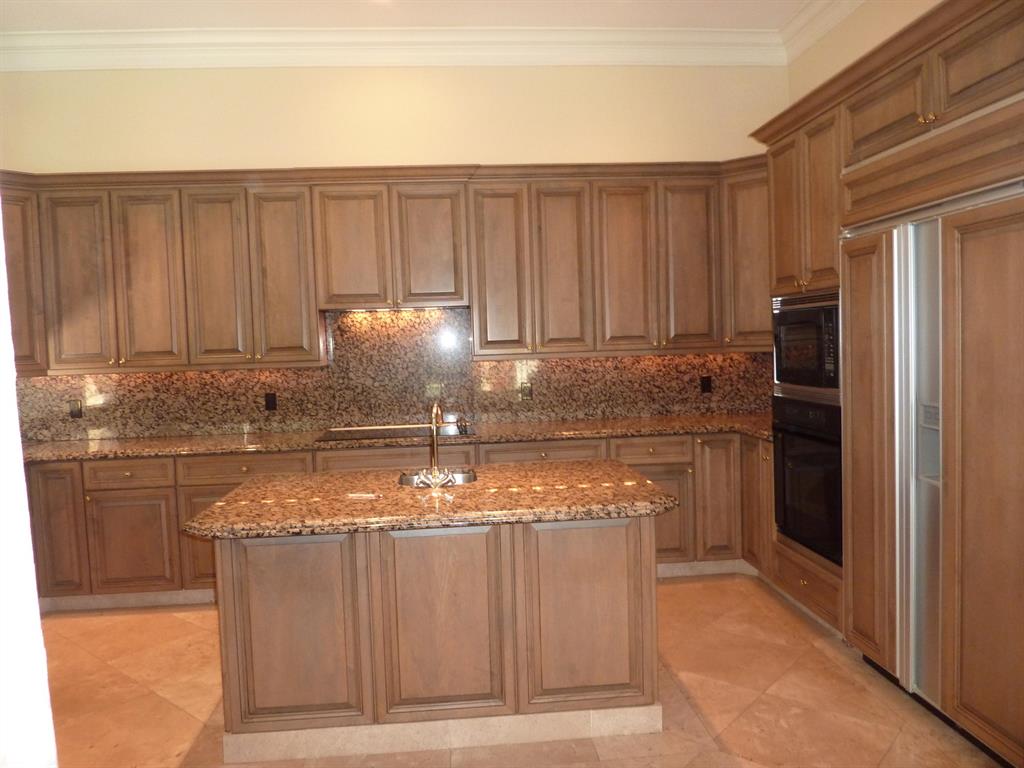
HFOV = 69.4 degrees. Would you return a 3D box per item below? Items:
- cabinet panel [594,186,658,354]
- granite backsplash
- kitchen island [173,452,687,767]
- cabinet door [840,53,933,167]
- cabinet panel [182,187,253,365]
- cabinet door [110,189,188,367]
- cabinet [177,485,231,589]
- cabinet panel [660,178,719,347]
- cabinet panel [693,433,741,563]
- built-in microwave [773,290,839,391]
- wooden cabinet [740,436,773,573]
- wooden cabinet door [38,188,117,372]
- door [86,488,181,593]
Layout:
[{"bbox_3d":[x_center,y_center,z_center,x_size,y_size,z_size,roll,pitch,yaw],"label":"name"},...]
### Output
[{"bbox_3d":[0.705,-0.720,4.549,0.394,1.025,0.022,-2,3,-4],"label":"cabinet panel"},{"bbox_3d":[-0.679,-0.100,4.778,5.093,0.750,0.020,-2,3,-4],"label":"granite backsplash"},{"bbox_3d":[-0.264,0.841,2.871,1.630,0.902,0.888,-2,3,-4],"label":"kitchen island"},{"bbox_3d":[1.439,-1.033,2.852,0.022,0.258,0.588,-2,3,-4],"label":"cabinet door"},{"bbox_3d":[-1.725,-0.629,4.353,0.366,1.023,0.030,-2,3,-4],"label":"cabinet panel"},{"bbox_3d":[-2.117,-0.619,4.331,0.395,1.027,0.022,-2,3,-4],"label":"cabinet door"},{"bbox_3d":[-1.671,0.855,4.146,0.366,0.582,0.022,-2,3,-4],"label":"cabinet"},{"bbox_3d":[1.090,-0.731,4.558,0.376,1.023,0.030,-2,3,-4],"label":"cabinet panel"},{"bbox_3d":[1.217,0.672,4.364,0.273,0.745,0.022,-2,3,-4],"label":"cabinet panel"},{"bbox_3d":[1.613,-0.187,3.537,0.450,0.504,0.671,-2,3,-4],"label":"built-in microwave"},{"bbox_3d":[1.388,0.675,4.161,0.030,0.749,0.384,-2,3,-4],"label":"wooden cabinet"},{"bbox_3d":[-2.508,-0.601,4.295,0.387,1.023,0.030,-2,3,-4],"label":"wooden cabinet door"},{"bbox_3d":[-2.105,0.876,4.139,0.487,0.578,0.030,-2,3,-4],"label":"door"}]

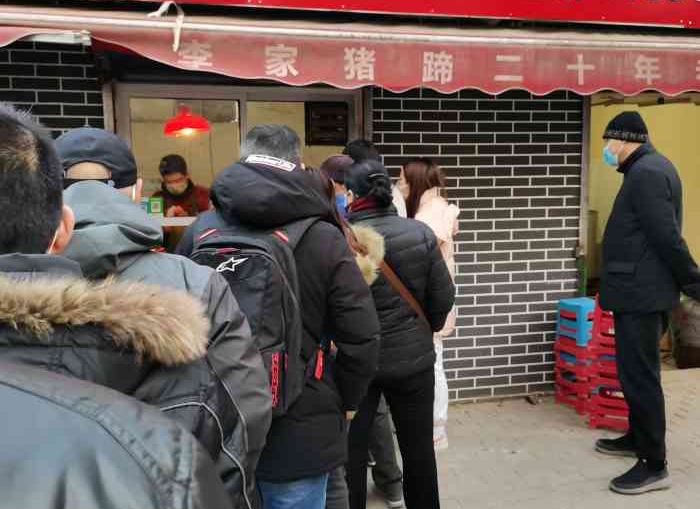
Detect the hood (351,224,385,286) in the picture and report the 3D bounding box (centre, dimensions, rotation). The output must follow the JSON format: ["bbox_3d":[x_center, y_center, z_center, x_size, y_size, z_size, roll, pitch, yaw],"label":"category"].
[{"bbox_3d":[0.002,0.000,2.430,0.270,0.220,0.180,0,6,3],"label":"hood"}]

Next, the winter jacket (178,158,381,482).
[{"bbox_3d":[-0.194,0.165,2.000,0.550,0.840,0.390,0,6,8],"label":"winter jacket"}]

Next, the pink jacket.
[{"bbox_3d":[0.435,0.044,4.030,0.360,0.800,0.420,1,7,18],"label":"pink jacket"}]

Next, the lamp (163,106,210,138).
[{"bbox_3d":[-1.053,-0.862,4.700,0.300,0.200,0.300,-9,6,1],"label":"lamp"}]

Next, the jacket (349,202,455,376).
[{"bbox_3d":[0.149,0.140,2.900,0.530,0.670,0.360,-1,6,0],"label":"jacket"}]

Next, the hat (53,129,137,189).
[{"bbox_3d":[-0.556,-0.216,1.615,0.180,0.140,0.270,-1,-1,-6],"label":"hat"}]

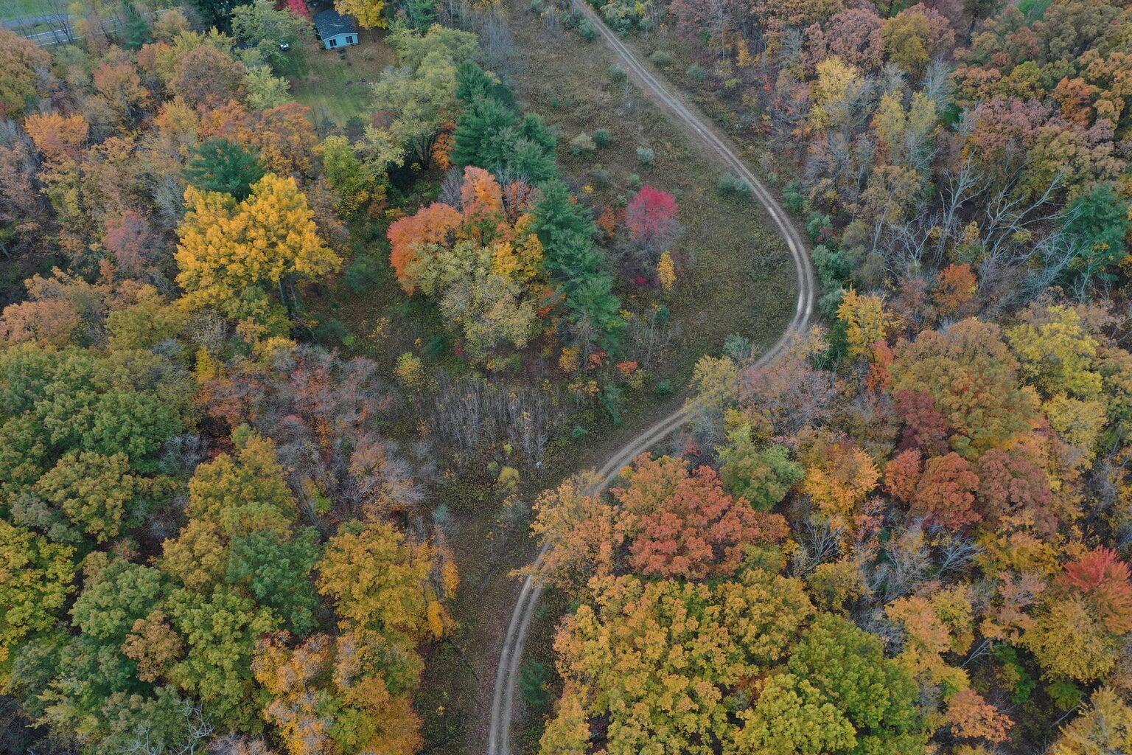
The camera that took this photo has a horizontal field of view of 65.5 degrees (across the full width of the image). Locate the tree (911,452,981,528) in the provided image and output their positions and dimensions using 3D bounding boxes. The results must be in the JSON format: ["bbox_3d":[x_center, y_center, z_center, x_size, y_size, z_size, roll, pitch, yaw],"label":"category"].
[{"bbox_3d":[52.580,16.970,123.510,8.420,16.500,9.000,0,49,0],"label":"tree"}]

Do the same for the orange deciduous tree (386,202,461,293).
[{"bbox_3d":[-25.390,-22.460,158.060,13.240,17.000,12.500,0,49,0],"label":"orange deciduous tree"}]

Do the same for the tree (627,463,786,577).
[{"bbox_3d":[18.890,20.740,119.170,21.150,18.000,16.000,0,49,0],"label":"tree"}]

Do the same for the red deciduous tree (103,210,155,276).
[{"bbox_3d":[-79.370,-23.730,160.530,7.370,15.000,8.200,0,49,0],"label":"red deciduous tree"}]

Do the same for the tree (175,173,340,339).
[{"bbox_3d":[-51.970,-20.490,150.320,26.690,26.000,25.000,0,49,0],"label":"tree"}]

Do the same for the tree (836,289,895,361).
[{"bbox_3d":[49.760,-8.250,146.490,8.890,15.500,9.500,0,49,0],"label":"tree"}]

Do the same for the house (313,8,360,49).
[{"bbox_3d":[-59.440,-90.250,226.850,8.600,3.800,14.130,-17,51,-14],"label":"house"}]

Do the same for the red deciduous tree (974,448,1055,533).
[{"bbox_3d":[61.840,17.010,123.150,9.540,17.000,10.000,0,49,0],"label":"red deciduous tree"}]

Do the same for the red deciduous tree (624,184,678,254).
[{"bbox_3d":[16.200,-29.230,166.060,10.250,14.000,10.500,0,49,0],"label":"red deciduous tree"}]

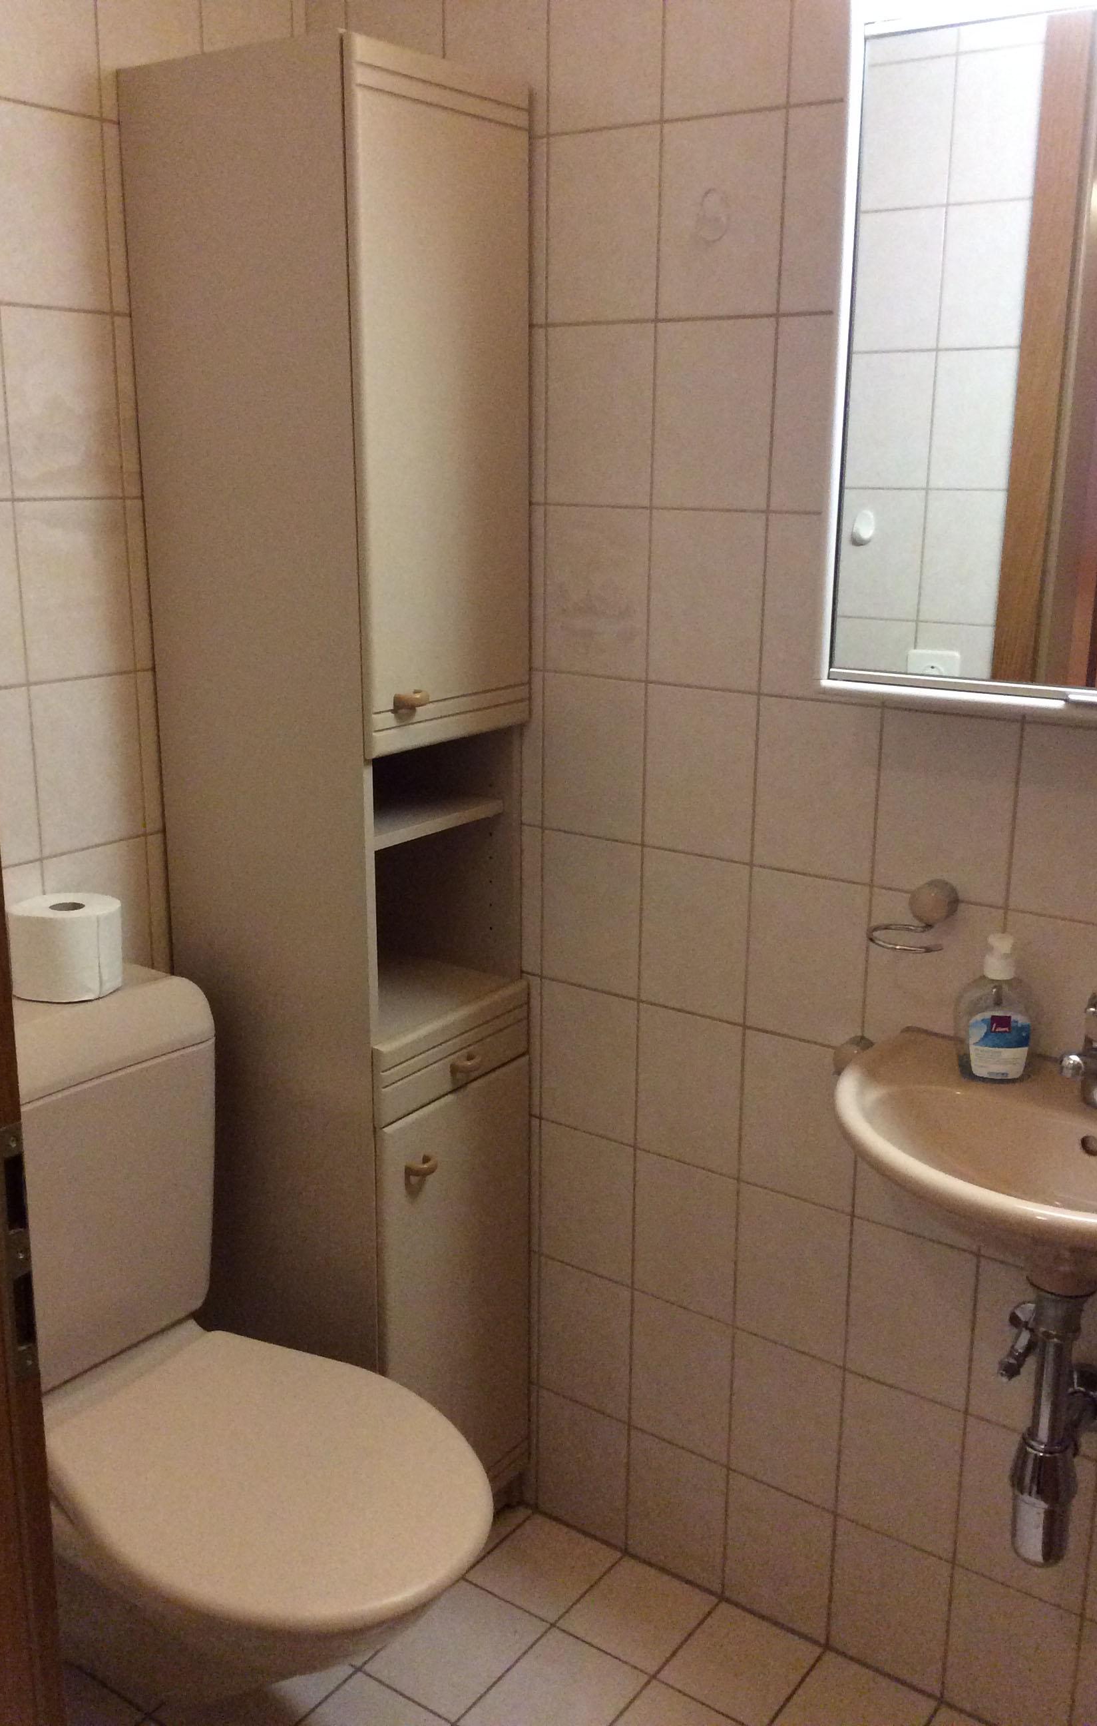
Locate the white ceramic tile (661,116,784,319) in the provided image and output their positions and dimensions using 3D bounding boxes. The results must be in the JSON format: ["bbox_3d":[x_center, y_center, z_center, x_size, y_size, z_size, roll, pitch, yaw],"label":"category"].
[{"bbox_3d":[0.185,-0.687,1.703,0.149,0.198,0.010,11,18,34],"label":"white ceramic tile"}]

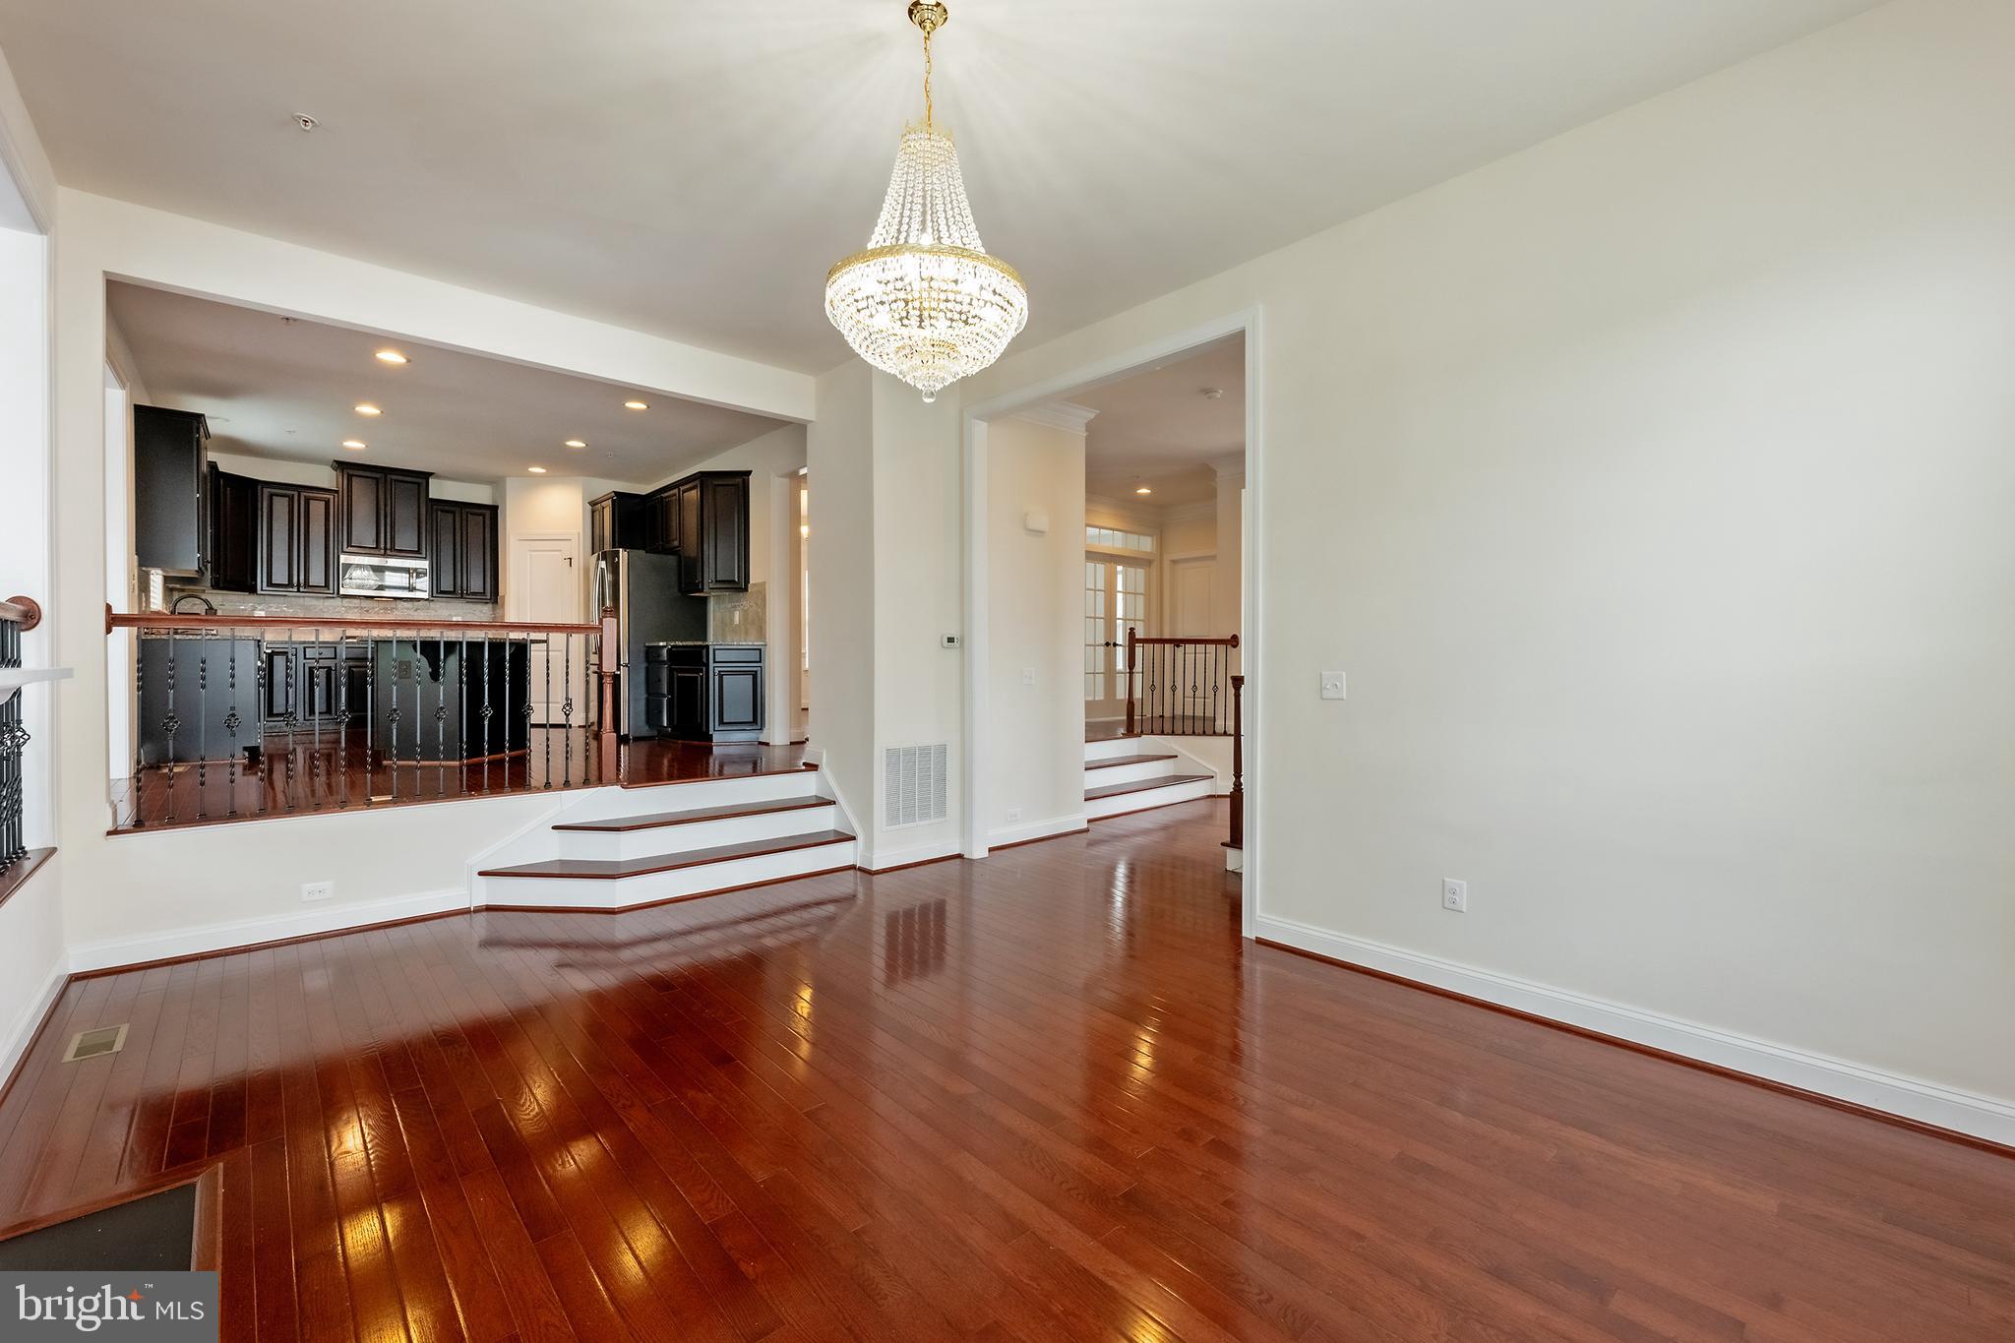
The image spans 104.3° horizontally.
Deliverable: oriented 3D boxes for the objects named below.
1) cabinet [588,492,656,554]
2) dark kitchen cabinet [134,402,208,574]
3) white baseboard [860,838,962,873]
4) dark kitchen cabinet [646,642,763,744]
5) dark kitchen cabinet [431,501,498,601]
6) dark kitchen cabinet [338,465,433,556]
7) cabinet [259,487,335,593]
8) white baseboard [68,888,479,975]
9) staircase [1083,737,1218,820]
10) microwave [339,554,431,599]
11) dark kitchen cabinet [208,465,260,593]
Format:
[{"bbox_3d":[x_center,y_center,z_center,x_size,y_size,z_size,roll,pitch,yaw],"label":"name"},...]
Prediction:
[{"bbox_3d":[-4.111,-1.570,8.629,0.605,0.625,0.806,0,1,-43],"label":"cabinet"},{"bbox_3d":[-6.190,-1.286,5.820,0.360,1.130,0.780,-1,1,-44],"label":"dark kitchen cabinet"},{"bbox_3d":[-0.615,1.172,5.043,0.690,0.115,0.170,-1,1,-40],"label":"white baseboard"},{"bbox_3d":[-2.741,0.180,7.190,0.635,0.907,1.290,0,1,-43],"label":"dark kitchen cabinet"},{"bbox_3d":[-6.359,-1.341,9.141,0.625,1.129,0.333,0,1,-41],"label":"dark kitchen cabinet"},{"bbox_3d":[-6.860,-1.740,8.620,0.790,0.960,0.360,-1,1,-40],"label":"dark kitchen cabinet"},{"bbox_3d":[-7.391,-1.346,8.182,0.610,1.120,0.340,-1,1,-40],"label":"cabinet"},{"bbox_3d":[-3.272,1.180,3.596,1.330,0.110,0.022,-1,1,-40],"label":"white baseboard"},{"bbox_3d":[1.090,0.925,7.050,1.920,0.585,0.580,-1,1,-40],"label":"staircase"},{"bbox_3d":[-6.844,-1.020,8.600,0.755,0.420,0.400,-1,1,-40],"label":"microwave"},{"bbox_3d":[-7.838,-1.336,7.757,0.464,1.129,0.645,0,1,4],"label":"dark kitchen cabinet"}]

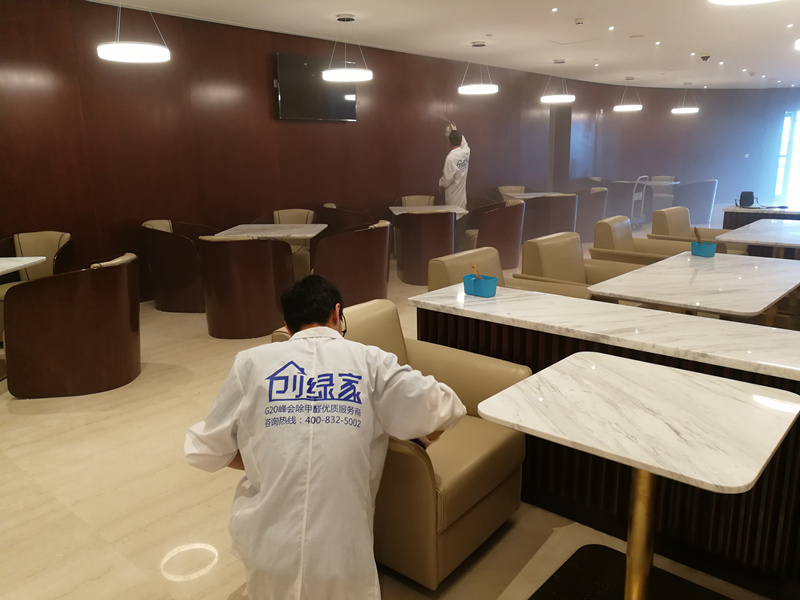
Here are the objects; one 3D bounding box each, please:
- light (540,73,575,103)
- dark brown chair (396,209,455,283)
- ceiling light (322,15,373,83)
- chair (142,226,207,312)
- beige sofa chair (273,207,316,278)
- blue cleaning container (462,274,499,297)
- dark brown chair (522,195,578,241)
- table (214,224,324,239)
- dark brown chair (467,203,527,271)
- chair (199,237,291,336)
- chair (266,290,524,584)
[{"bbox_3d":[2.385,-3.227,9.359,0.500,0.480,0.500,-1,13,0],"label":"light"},{"bbox_3d":[0.273,-0.631,7.296,0.620,0.800,0.670,-3,13,-7],"label":"dark brown chair"},{"bbox_3d":[-0.628,-2.931,7.302,0.580,0.700,0.580,-1,13,0],"label":"ceiling light"},{"bbox_3d":[-2.044,-0.333,5.947,0.670,0.800,0.670,1,13,7],"label":"chair"},{"bbox_3d":[-1.252,-0.658,7.547,0.620,0.800,0.670,-1,13,2],"label":"beige sofa chair"},{"bbox_3d":[0.387,-0.069,2.962,0.160,0.094,0.100,11,17,41],"label":"blue cleaning container"},{"bbox_3d":[2.186,-1.126,9.071,0.670,0.800,0.670,-5,14,-18],"label":"dark brown chair"},{"bbox_3d":[-1.256,-0.357,6.398,0.970,0.730,0.970,0,13,4],"label":"table"},{"bbox_3d":[1.199,-0.839,8.118,0.650,0.800,0.620,-4,13,-10],"label":"dark brown chair"},{"bbox_3d":[-1.262,-0.156,5.159,0.670,0.800,0.670,1,13,8],"label":"chair"},{"bbox_3d":[0.008,0.477,2.448,0.780,0.785,0.610,10,17,38],"label":"chair"}]

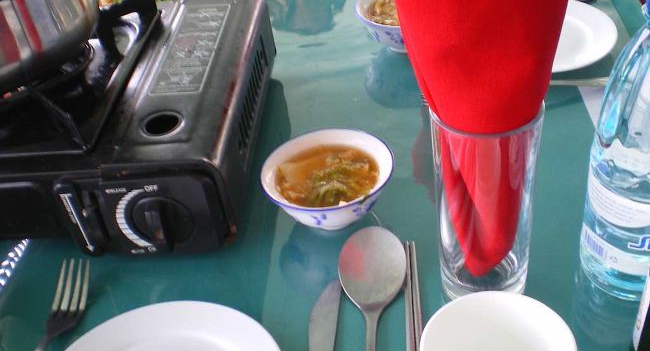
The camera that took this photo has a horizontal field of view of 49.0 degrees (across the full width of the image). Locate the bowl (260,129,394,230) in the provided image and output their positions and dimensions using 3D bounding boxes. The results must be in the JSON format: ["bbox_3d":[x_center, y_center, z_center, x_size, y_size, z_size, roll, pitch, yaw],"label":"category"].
[{"bbox_3d":[0.004,0.012,0.575,0.104,0.048,0.104,-5,39,4],"label":"bowl"}]

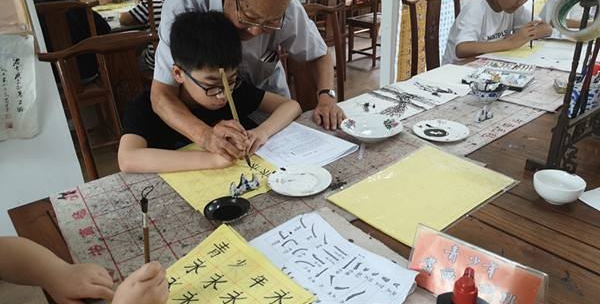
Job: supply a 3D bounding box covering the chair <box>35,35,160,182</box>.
[{"bbox_3d":[-0.666,0.041,1.929,0.480,0.980,0.470,-18,30,-27],"label":"chair"}]

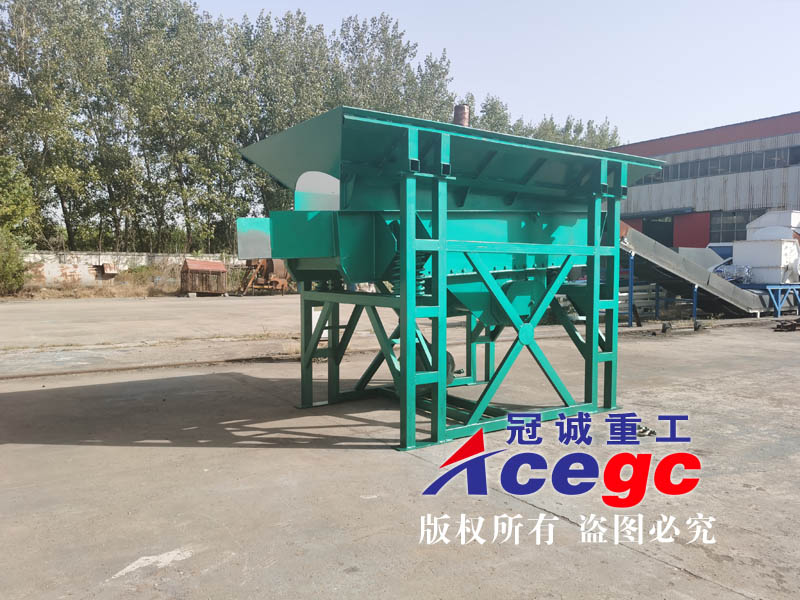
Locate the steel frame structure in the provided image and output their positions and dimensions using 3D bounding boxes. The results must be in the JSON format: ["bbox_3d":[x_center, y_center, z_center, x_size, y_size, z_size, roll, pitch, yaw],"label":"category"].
[{"bbox_3d":[0.708,-0.131,7.276,3.136,2.784,2.352,-2,3,-35],"label":"steel frame structure"}]

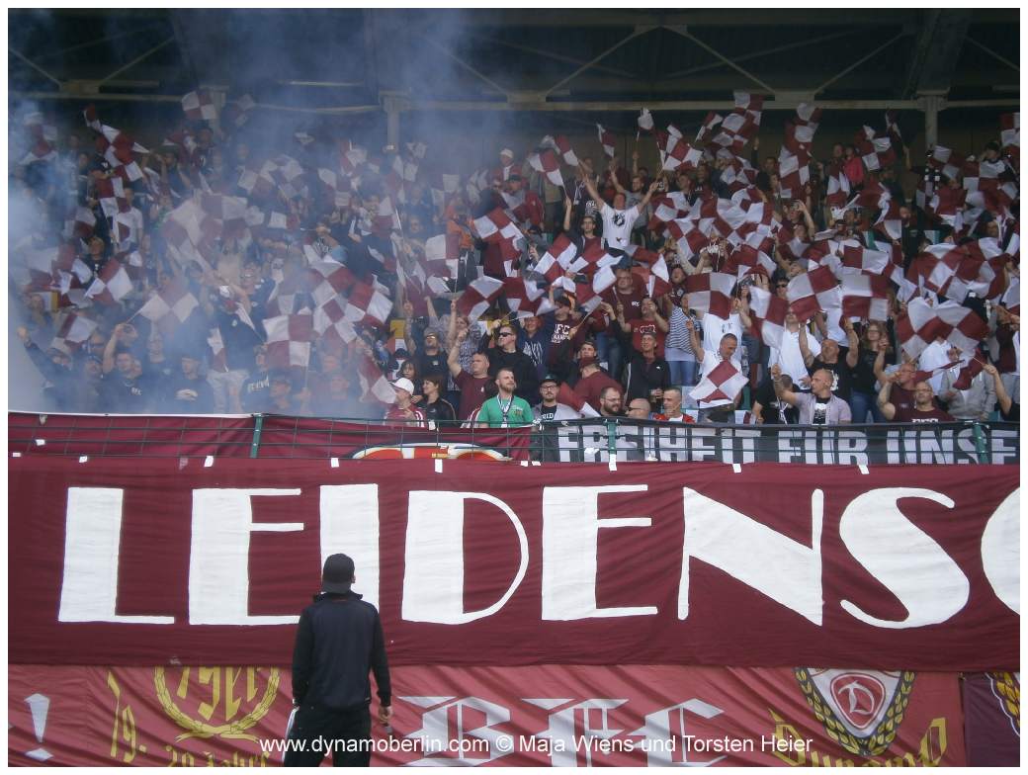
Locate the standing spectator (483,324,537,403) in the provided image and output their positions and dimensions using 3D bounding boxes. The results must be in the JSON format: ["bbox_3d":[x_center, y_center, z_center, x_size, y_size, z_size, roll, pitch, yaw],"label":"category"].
[{"bbox_3d":[-0.043,0.252,18.209,0.580,1.820,0.400,-1,-6,12],"label":"standing spectator"}]

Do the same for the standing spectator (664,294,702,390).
[{"bbox_3d":[1.863,-0.211,19.716,0.460,1.680,0.360,2,-6,-12],"label":"standing spectator"}]

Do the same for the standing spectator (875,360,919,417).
[{"bbox_3d":[3.744,0.623,17.404,0.520,1.770,0.450,-1,-6,8],"label":"standing spectator"}]

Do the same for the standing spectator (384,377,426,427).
[{"bbox_3d":[-1.010,0.761,16.425,0.500,1.720,0.360,-3,-6,30],"label":"standing spectator"}]

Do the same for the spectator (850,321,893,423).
[{"bbox_3d":[3.666,0.170,18.197,0.500,1.720,0.420,-1,-7,15],"label":"spectator"}]

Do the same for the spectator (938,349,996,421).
[{"bbox_3d":[4.341,0.503,17.022,0.560,1.780,0.360,-1,-5,8],"label":"spectator"}]

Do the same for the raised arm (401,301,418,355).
[{"bbox_3d":[-1.057,-0.616,18.100,0.160,0.560,0.170,0,-6,0],"label":"raised arm"}]

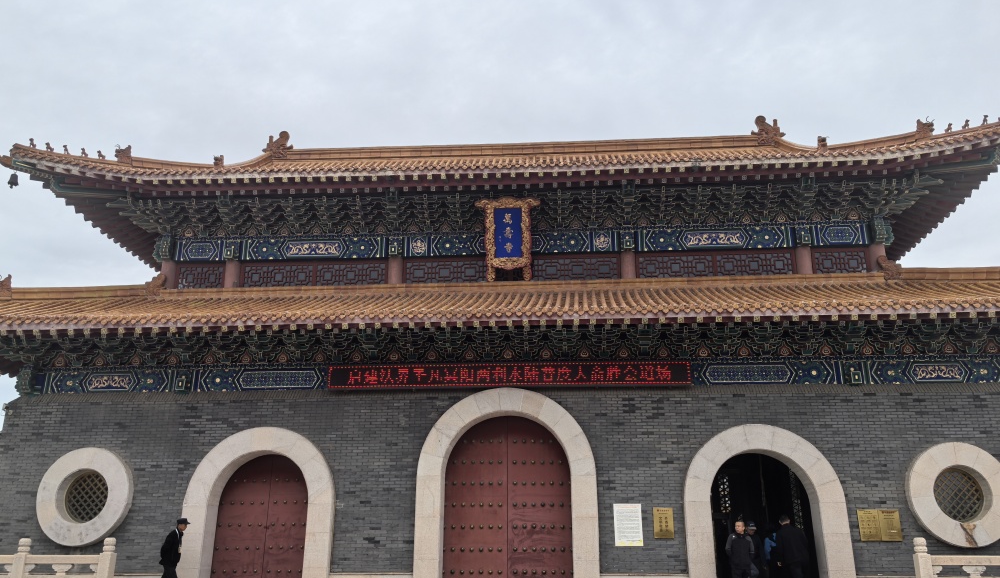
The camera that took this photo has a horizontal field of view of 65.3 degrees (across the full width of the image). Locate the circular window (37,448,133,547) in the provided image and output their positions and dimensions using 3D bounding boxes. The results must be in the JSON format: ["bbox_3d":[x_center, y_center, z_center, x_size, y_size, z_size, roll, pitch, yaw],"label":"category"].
[{"bbox_3d":[-9.036,4.542,17.056,2.078,2.078,0.280,-1,-17,4],"label":"circular window"}]

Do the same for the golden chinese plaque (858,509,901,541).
[{"bbox_3d":[7.704,4.797,15.825,0.810,0.607,0.030,-1,-17,4],"label":"golden chinese plaque"}]

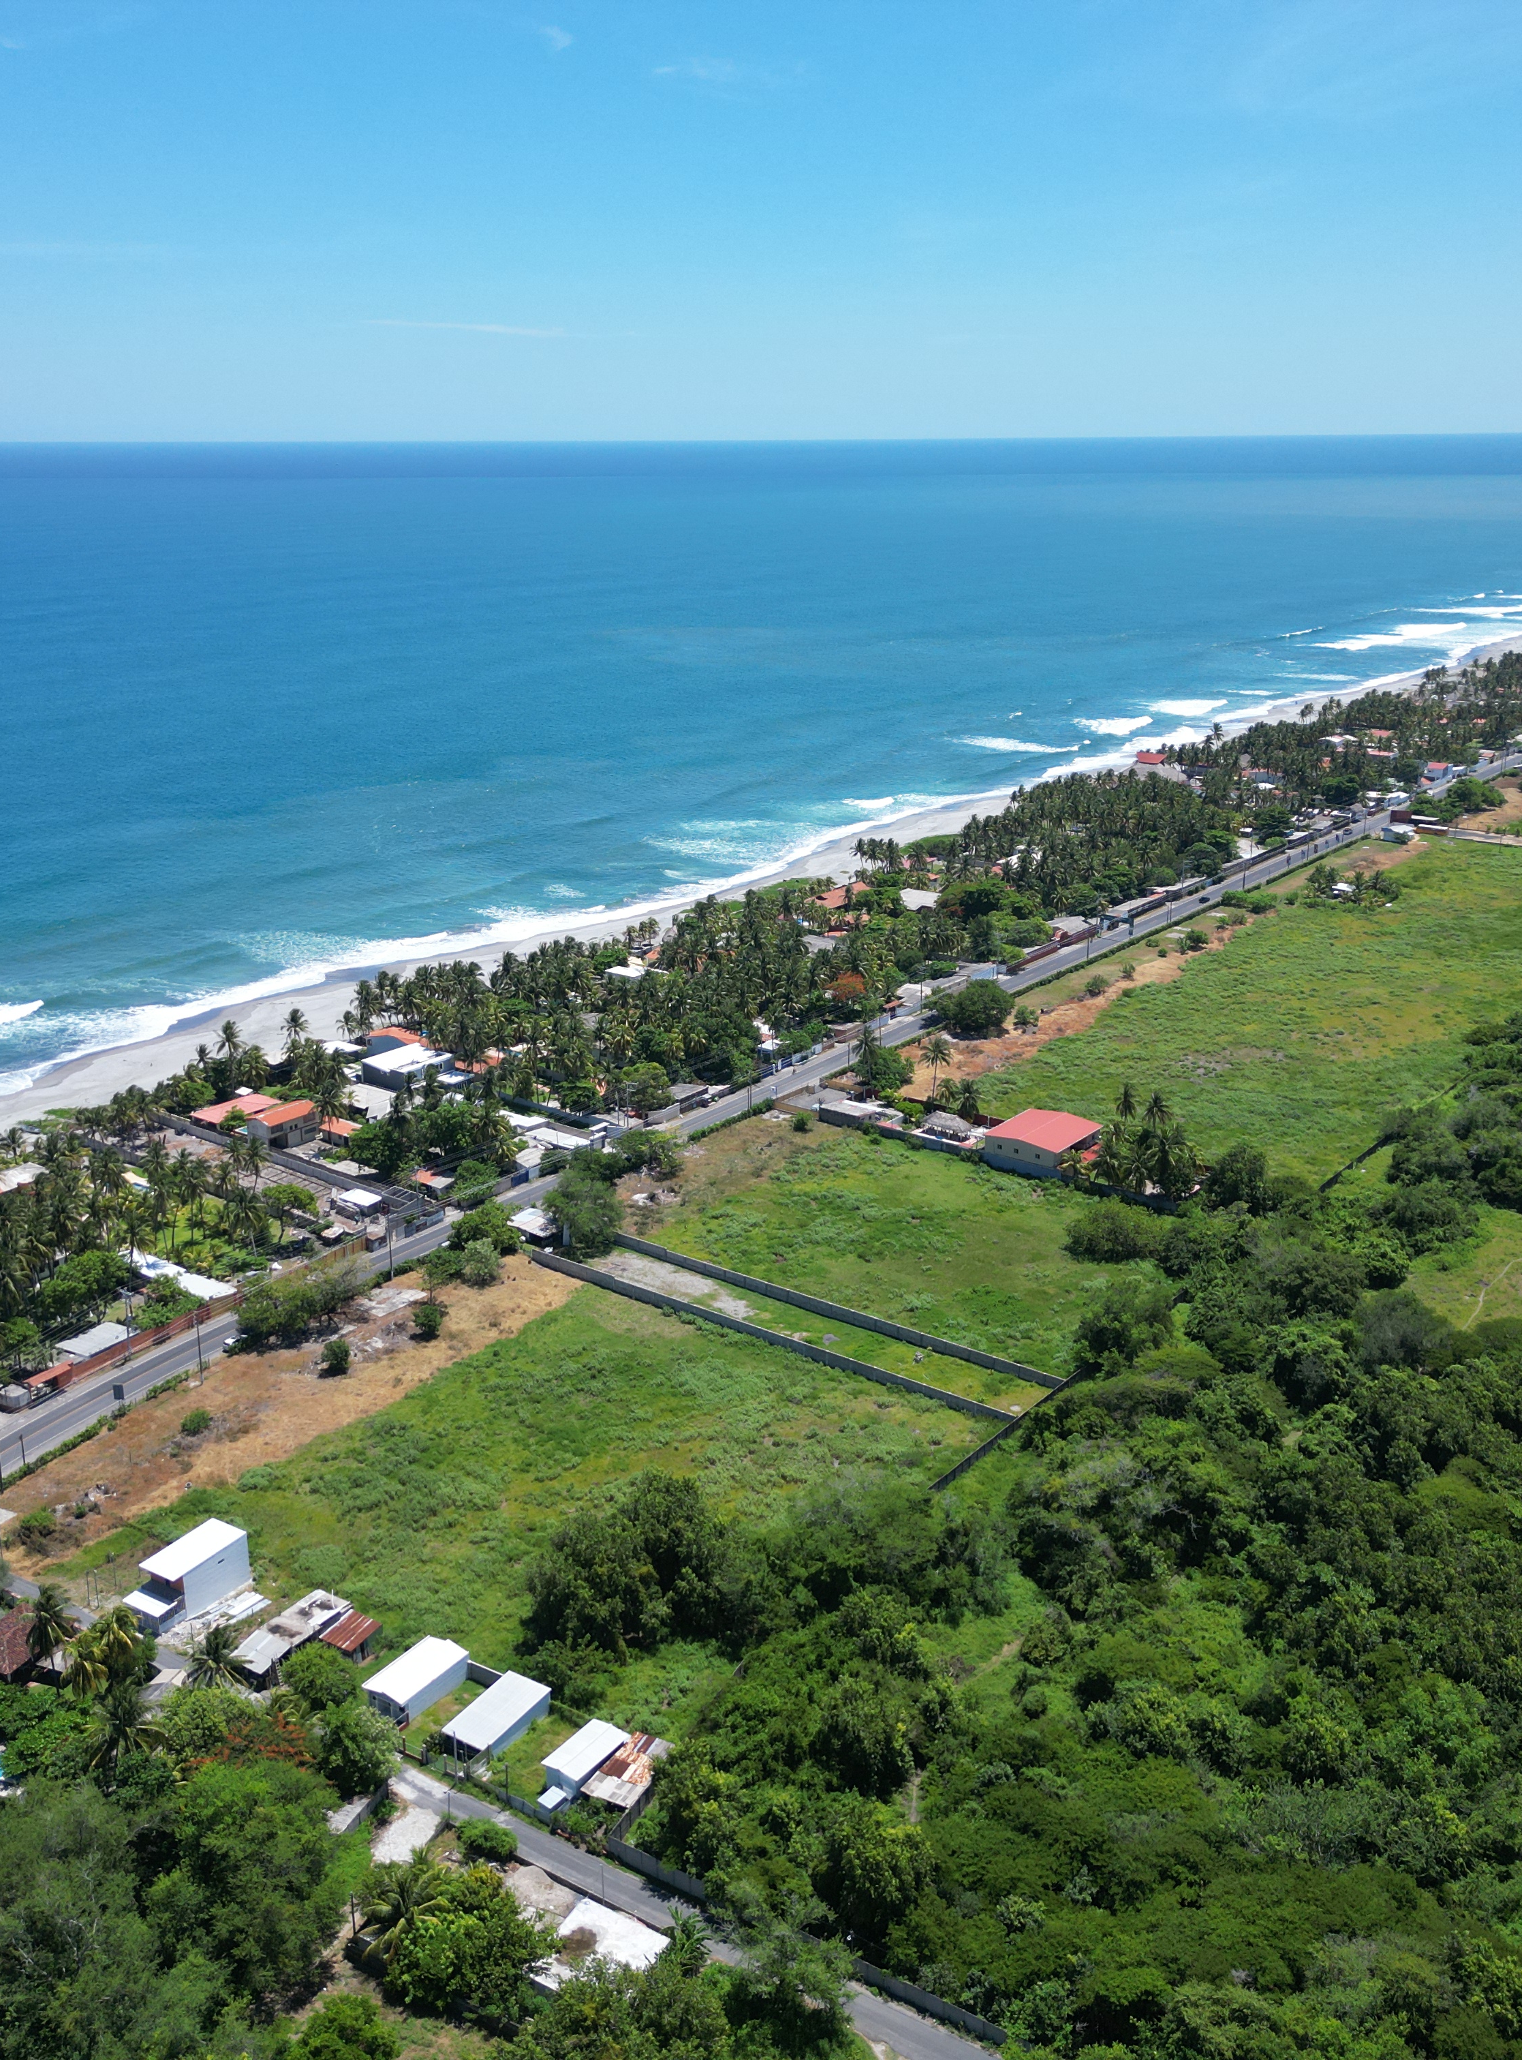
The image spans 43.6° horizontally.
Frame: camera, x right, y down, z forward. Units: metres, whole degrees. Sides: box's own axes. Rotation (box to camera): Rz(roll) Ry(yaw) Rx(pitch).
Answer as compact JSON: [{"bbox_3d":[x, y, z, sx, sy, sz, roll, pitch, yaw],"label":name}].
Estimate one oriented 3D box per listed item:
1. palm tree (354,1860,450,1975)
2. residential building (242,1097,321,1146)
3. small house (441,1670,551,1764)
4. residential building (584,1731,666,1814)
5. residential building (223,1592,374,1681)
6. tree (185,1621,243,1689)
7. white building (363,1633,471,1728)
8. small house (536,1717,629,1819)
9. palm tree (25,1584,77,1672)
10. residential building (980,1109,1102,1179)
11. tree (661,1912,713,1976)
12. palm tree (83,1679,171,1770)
[{"bbox_3d":[-31.802,79.202,169.358,7.700,7.300,7.700,0,18,0],"label":"palm tree"},{"bbox_3d":[-95.310,18.670,380.200,7.980,6.210,12.710,13,22,36],"label":"residential building"},{"bbox_3d":[-29.529,77.809,213.571,5.842,3.500,11.863,10,20,30],"label":"small house"},{"bbox_3d":[-12.860,74.831,190.255,4.800,2.900,10.300,10,20,28],"label":"residential building"},{"bbox_3d":[-50.450,68.315,210.946,9.400,3.200,14.200,10,20,28],"label":"residential building"},{"bbox_3d":[-62.591,73.544,219.566,7.000,8.300,7.000,0,17,0],"label":"tree"},{"bbox_3d":[-36.941,69.977,204.986,5.830,3.500,10.680,11,21,31],"label":"white building"},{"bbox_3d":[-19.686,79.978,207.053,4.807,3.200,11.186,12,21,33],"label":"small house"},{"bbox_3d":[-81.443,70.988,219.278,6.000,13.500,6.000,0,17,0],"label":"palm tree"},{"bbox_3d":[52.849,20.608,355.369,15.500,6.400,17.800,13,22,35],"label":"residential building"},{"bbox_3d":[-6.632,86.463,179.628,4.900,7.200,4.900,0,17,0],"label":"tree"},{"bbox_3d":[-65.540,73.390,197.930,8.670,11.330,8.670,-7,19,-20],"label":"palm tree"}]

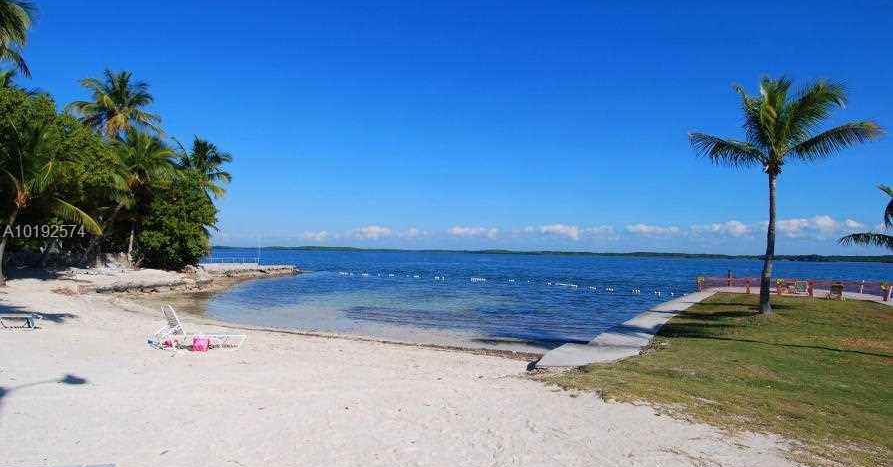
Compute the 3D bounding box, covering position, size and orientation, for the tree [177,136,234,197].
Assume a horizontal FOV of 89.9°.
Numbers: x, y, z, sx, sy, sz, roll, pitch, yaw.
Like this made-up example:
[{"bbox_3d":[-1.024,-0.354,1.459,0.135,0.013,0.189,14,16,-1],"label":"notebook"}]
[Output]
[{"bbox_3d":[-22.911,-3.099,42.000,5.400,12.000,5.200,2,-3,-29],"label":"tree"}]

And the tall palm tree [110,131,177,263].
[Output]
[{"bbox_3d":[-24.628,-2.817,36.000,5.300,10.800,5.200,3,-3,-34],"label":"tall palm tree"}]

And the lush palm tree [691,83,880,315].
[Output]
[{"bbox_3d":[13.280,-1.529,18.000,6.400,9.500,5.800,-1,-3,36],"label":"lush palm tree"}]

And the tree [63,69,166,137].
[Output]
[{"bbox_3d":[-27.132,-5.542,37.000,6.400,16.000,6.200,3,-3,-36],"label":"tree"}]

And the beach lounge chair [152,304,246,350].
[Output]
[{"bbox_3d":[-5.488,2.113,10.000,1.750,0.880,0.650,6,-4,-29],"label":"beach lounge chair"}]

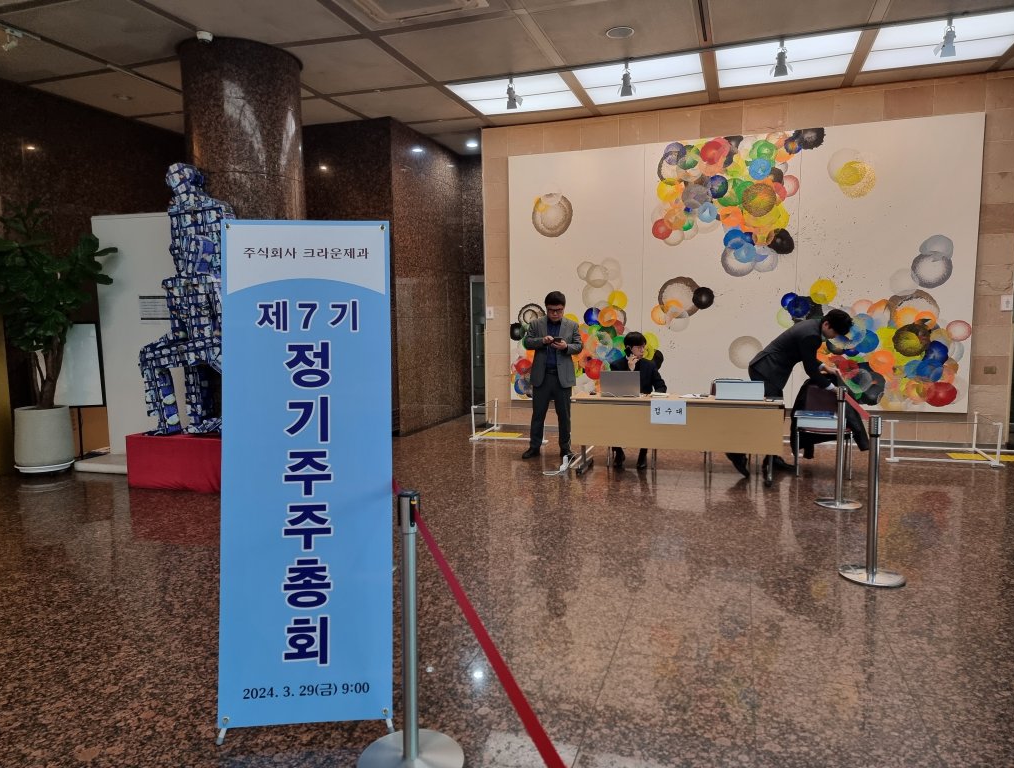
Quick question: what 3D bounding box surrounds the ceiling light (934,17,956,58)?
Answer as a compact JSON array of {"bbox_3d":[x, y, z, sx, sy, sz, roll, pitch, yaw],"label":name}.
[{"bbox_3d":[3.580,-2.821,5.805,0.150,0.300,0.170,1,6,20],"label":"ceiling light"}]

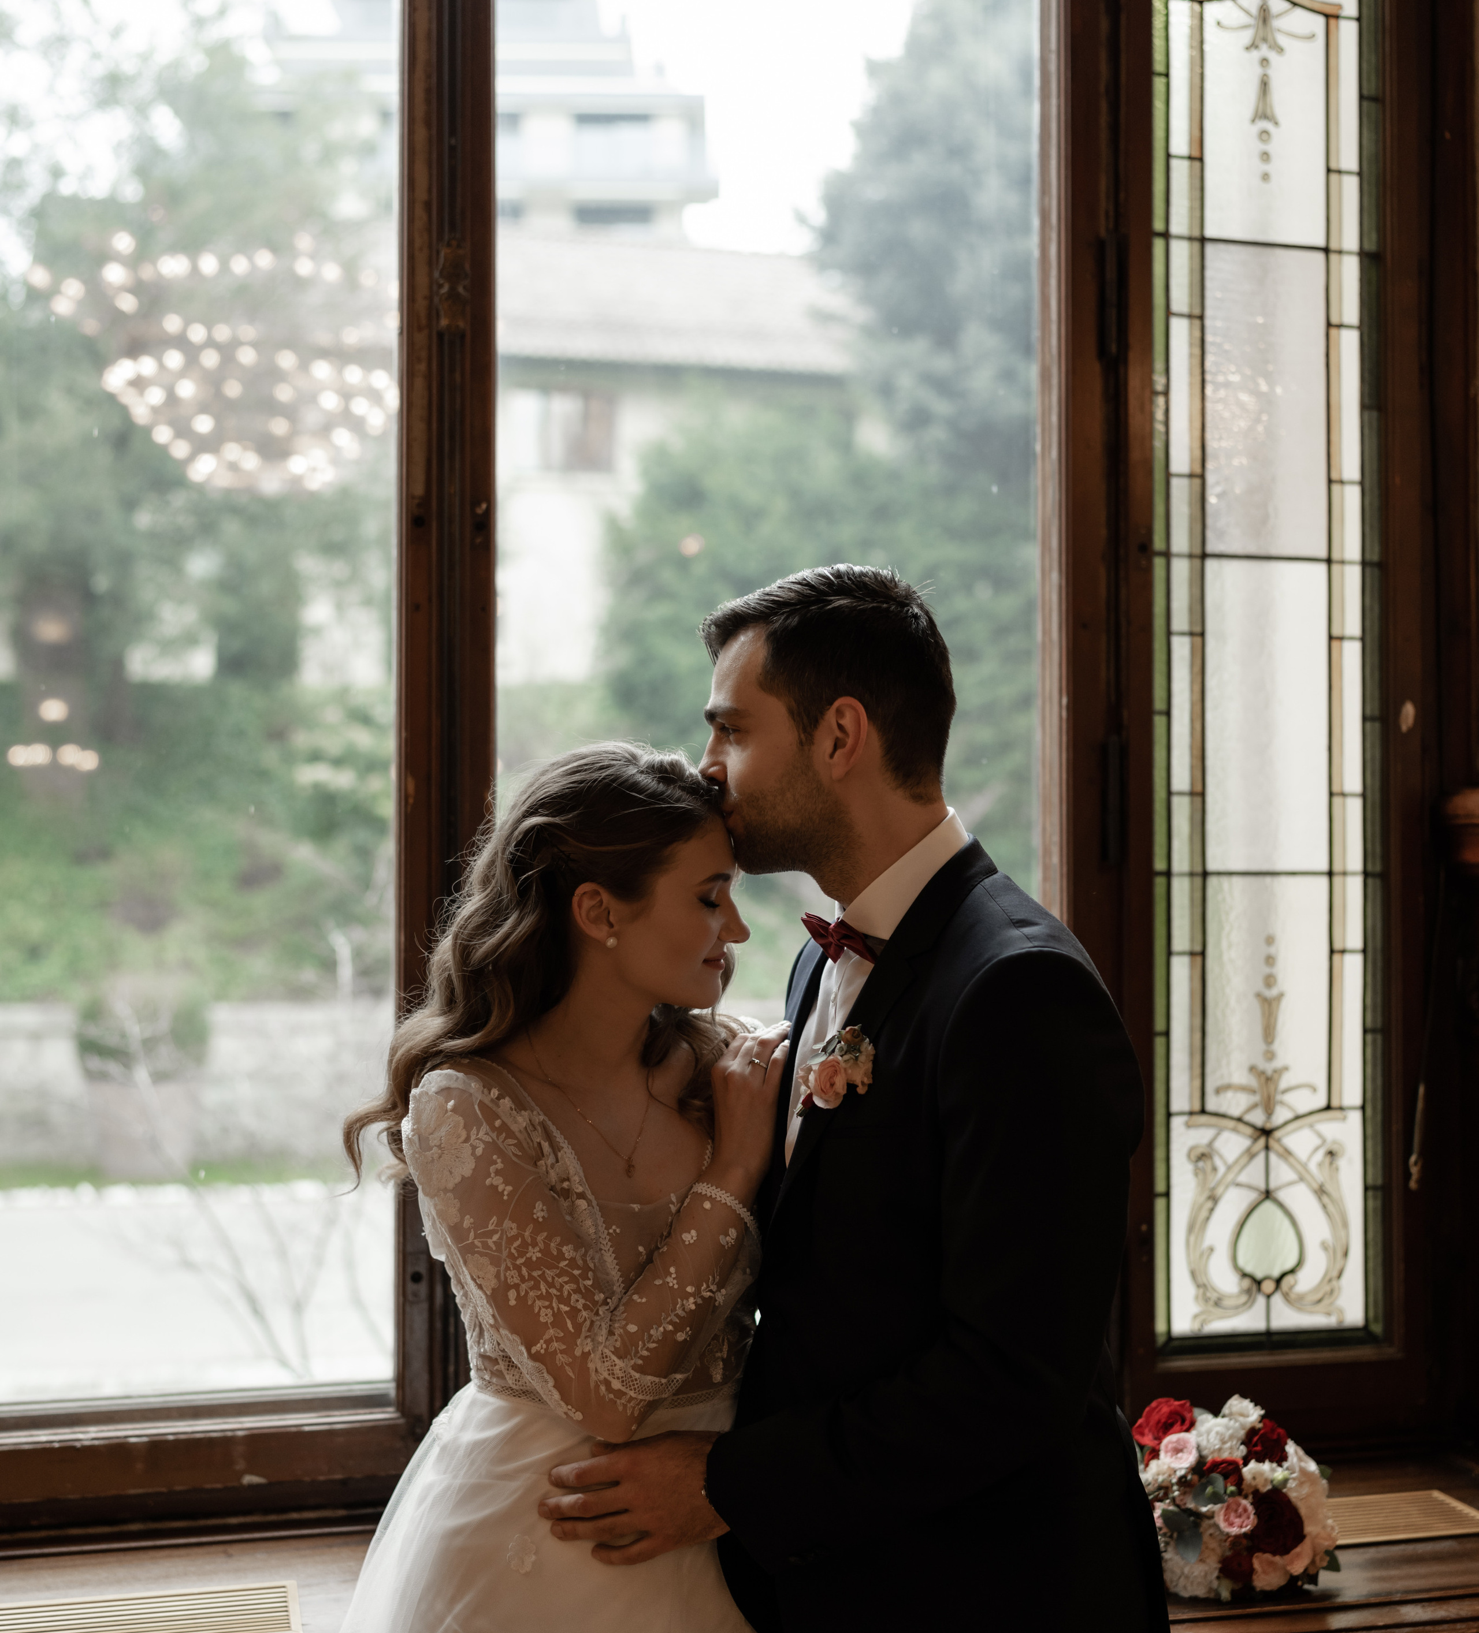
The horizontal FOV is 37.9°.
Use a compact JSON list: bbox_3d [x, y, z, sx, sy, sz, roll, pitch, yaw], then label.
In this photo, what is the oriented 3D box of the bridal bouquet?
[{"bbox_3d":[0.558,0.752,2.460,0.245,0.215,0.240,0,-1,6],"label":"bridal bouquet"}]

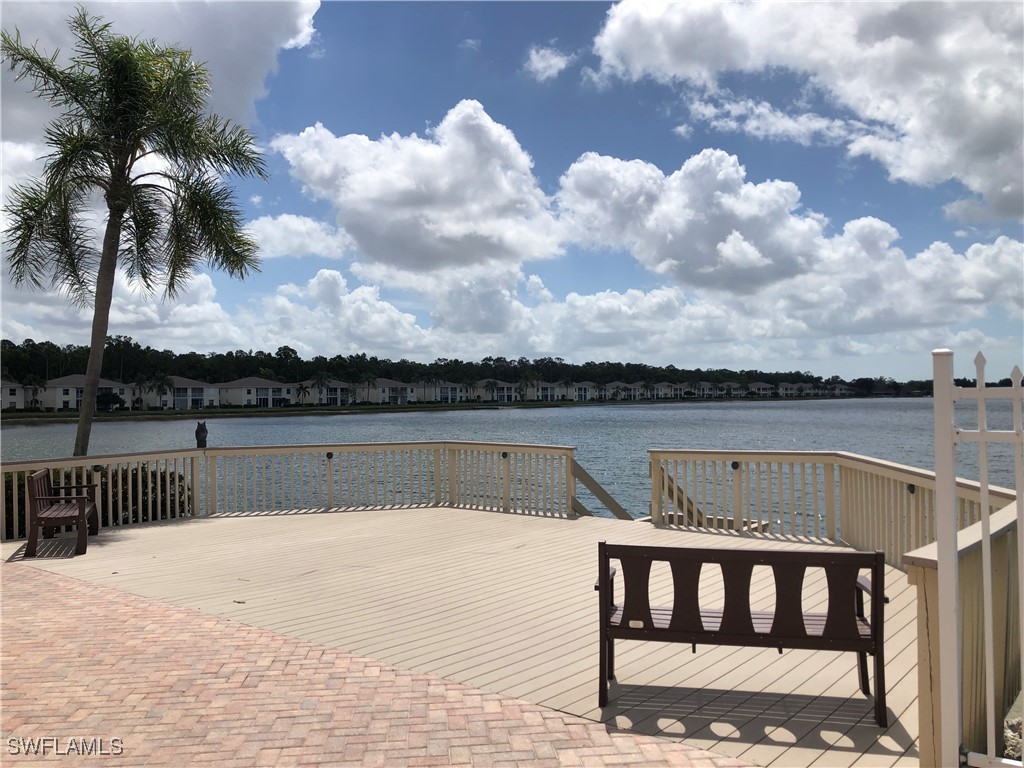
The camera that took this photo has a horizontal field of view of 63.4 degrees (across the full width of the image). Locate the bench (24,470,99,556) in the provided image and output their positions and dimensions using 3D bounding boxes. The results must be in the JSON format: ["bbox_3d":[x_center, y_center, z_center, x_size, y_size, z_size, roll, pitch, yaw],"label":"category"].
[{"bbox_3d":[-5.408,1.511,10.058,0.620,0.900,1.530,0,-1,-21],"label":"bench"}]

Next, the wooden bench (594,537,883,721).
[{"bbox_3d":[1.271,1.325,4.712,1.530,0.905,0.620,-1,-1,14],"label":"wooden bench"}]

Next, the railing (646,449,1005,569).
[{"bbox_3d":[3.240,1.313,8.453,2.050,0.990,5.830,-1,-1,-10],"label":"railing"}]

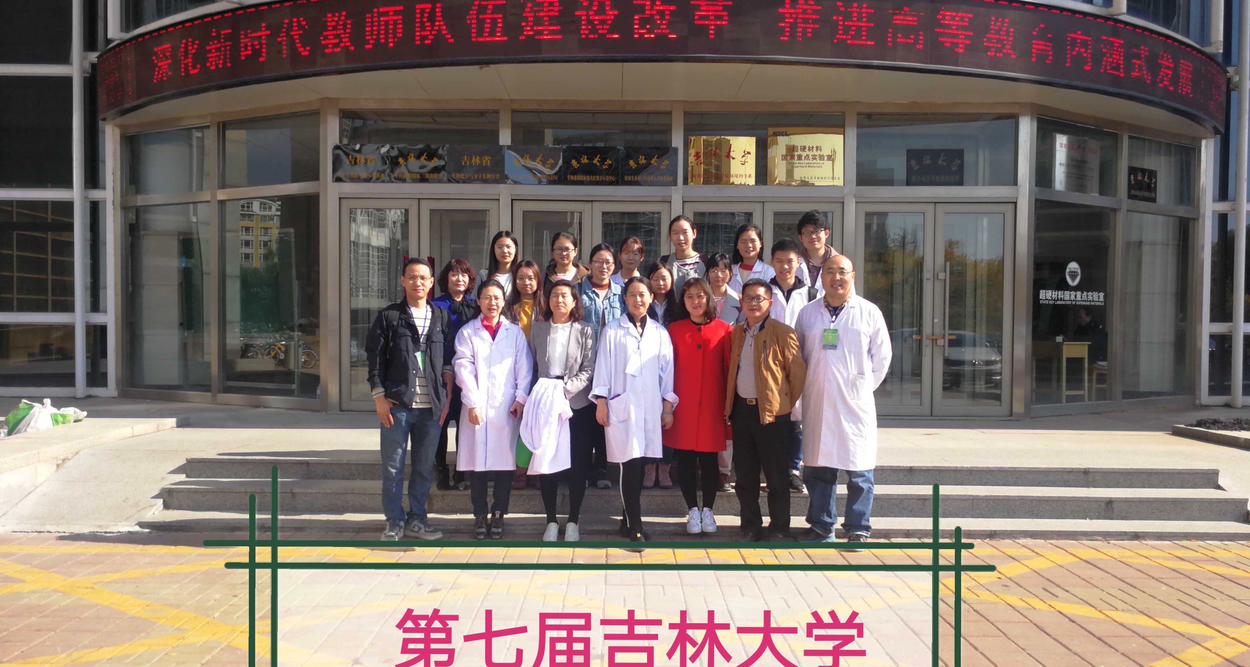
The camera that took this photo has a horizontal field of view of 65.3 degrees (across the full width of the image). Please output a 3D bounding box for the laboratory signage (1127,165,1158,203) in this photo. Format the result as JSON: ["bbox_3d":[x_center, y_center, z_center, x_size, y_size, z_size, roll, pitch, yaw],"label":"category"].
[{"bbox_3d":[6.014,-1.725,11.329,0.600,0.395,0.030,-1,2,-32],"label":"laboratory signage"}]

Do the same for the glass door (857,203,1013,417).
[{"bbox_3d":[3.255,-0.252,10.257,1.645,2.240,0.060,0,1,0],"label":"glass door"}]

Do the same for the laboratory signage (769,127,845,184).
[{"bbox_3d":[1.889,-1.838,10.168,0.790,0.600,0.030,0,1,0],"label":"laboratory signage"}]

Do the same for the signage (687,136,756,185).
[{"bbox_3d":[1.016,-1.798,10.169,0.700,0.505,0.030,0,1,0],"label":"signage"}]

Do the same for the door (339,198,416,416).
[{"bbox_3d":[-2.582,-0.303,10.257,0.815,2.240,0.060,0,1,0],"label":"door"}]

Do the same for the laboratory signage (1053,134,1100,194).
[{"bbox_3d":[4.921,-1.837,10.635,0.800,0.600,0.030,-1,2,-32],"label":"laboratory signage"}]

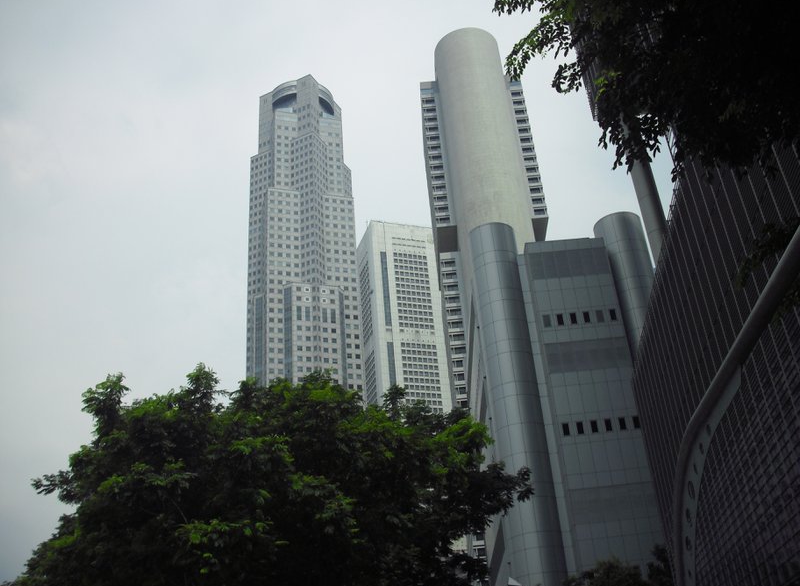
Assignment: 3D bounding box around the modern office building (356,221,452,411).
[{"bbox_3d":[7.510,91.310,429.770,40.000,278.000,36.000,7,-32,-18],"label":"modern office building"}]

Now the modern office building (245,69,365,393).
[{"bbox_3d":[-34.920,34.210,326.130,44.000,278.000,44.000,5,-32,-16],"label":"modern office building"}]

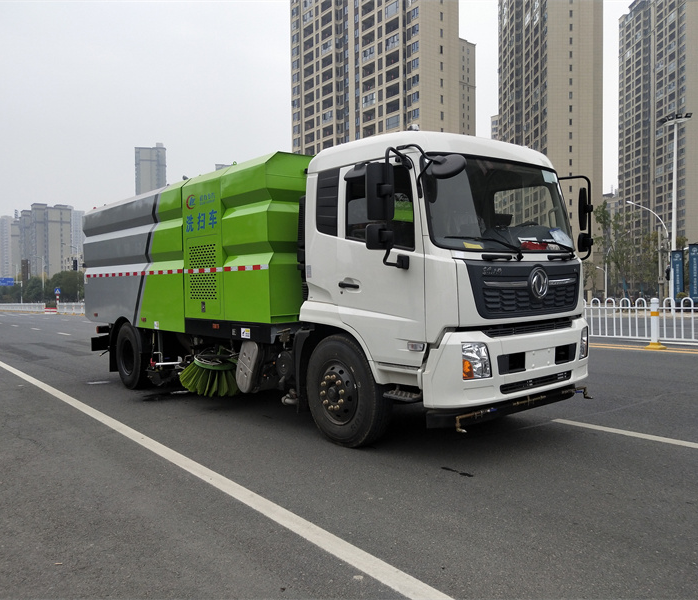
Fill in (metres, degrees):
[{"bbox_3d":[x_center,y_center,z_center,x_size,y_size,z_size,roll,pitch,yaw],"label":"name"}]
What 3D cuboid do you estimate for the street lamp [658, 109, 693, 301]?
[{"bbox_3d":[16.695,-4.416,29.500,0.700,10.400,1.700,-2,2,-38],"label":"street lamp"}]

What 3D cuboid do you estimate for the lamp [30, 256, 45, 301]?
[{"bbox_3d":[-71.809,-4.262,133.319,2.600,11.600,0.350,-2,2,-38],"label":"lamp"}]

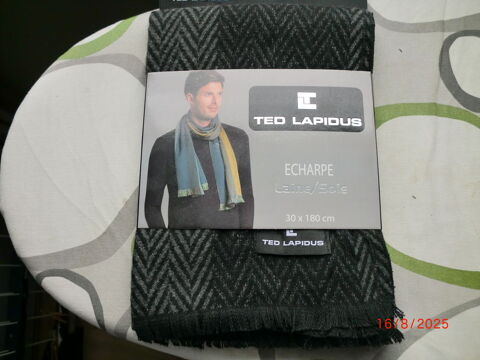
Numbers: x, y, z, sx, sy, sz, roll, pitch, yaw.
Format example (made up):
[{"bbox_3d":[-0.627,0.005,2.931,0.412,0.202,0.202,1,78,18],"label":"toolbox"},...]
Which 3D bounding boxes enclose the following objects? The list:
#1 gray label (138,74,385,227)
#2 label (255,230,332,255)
[{"bbox_3d":[0.013,-0.020,0.333,0.157,0.012,0.111,0,75,0],"label":"gray label"},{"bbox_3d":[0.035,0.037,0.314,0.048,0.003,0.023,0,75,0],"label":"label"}]

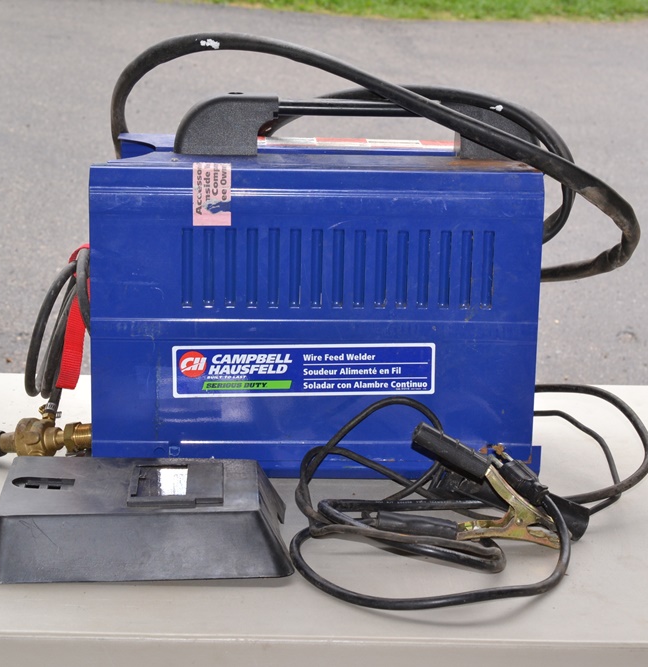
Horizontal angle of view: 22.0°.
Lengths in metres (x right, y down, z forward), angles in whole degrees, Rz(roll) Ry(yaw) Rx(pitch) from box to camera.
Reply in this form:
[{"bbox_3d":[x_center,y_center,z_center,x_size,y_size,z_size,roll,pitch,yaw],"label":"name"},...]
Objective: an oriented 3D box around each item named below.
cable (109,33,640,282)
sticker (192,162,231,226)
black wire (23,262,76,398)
[{"bbox_3d":[0.049,-0.189,1.810,0.565,0.260,0.210,1,13,-3],"label":"cable"},{"bbox_3d":[-0.110,-0.137,1.651,0.037,0.057,0.045,1,13,-3],"label":"sticker"},{"bbox_3d":[-0.285,-0.001,1.744,0.053,0.143,0.110,1,13,-3],"label":"black wire"}]

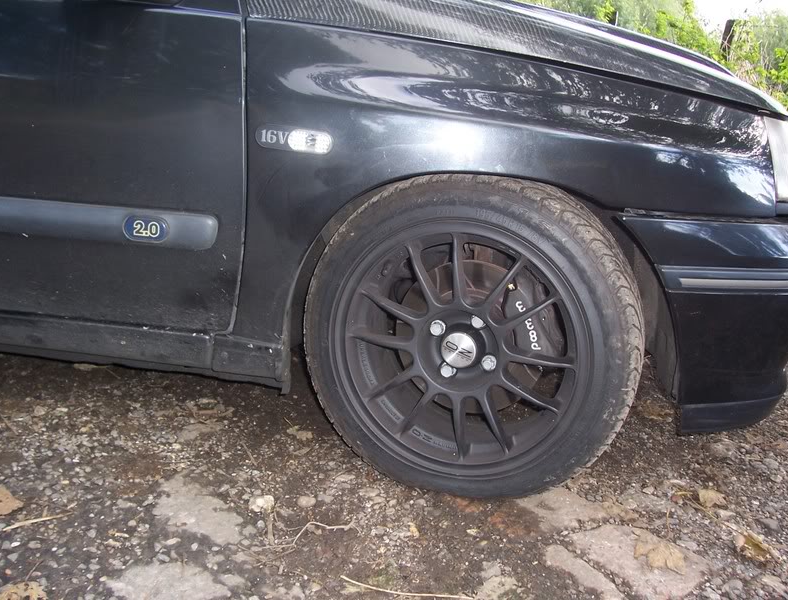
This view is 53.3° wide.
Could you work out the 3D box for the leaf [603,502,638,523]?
[{"bbox_3d":[0.378,0.351,1.313,0.037,0.010,0.077,-2,14,-21],"label":"leaf"}]

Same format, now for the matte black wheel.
[{"bbox_3d":[0.128,0.064,1.323,0.556,0.555,0.197,7,14,18],"label":"matte black wheel"}]

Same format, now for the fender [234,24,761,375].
[{"bbox_3d":[0.164,-0.166,1.236,0.830,0.520,0.180,6,13,11],"label":"fender"}]

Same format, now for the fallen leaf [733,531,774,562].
[{"bbox_3d":[0.554,0.377,1.211,0.052,0.024,0.090,3,13,-1],"label":"fallen leaf"}]

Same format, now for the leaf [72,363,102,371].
[{"bbox_3d":[-0.741,0.158,1.884,0.073,0.013,0.043,6,13,11],"label":"leaf"}]

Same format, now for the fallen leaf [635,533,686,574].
[{"bbox_3d":[0.403,0.380,1.192,0.072,0.011,0.108,6,14,15],"label":"fallen leaf"}]

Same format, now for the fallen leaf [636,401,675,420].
[{"bbox_3d":[0.591,0.248,1.787,0.070,0.016,0.105,0,13,-11],"label":"fallen leaf"}]

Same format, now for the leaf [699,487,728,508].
[{"bbox_3d":[0.554,0.344,1.366,0.041,0.018,0.075,6,14,13],"label":"leaf"}]

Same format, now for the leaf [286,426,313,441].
[{"bbox_3d":[-0.180,0.264,1.558,0.066,0.013,0.038,13,17,37],"label":"leaf"}]

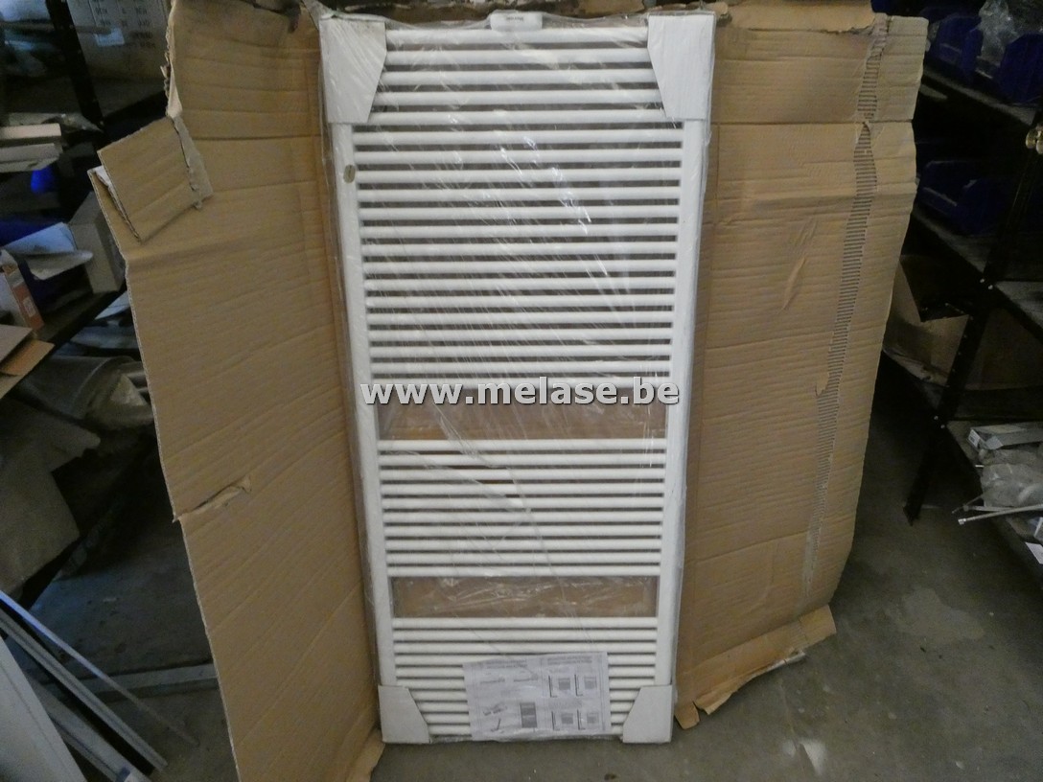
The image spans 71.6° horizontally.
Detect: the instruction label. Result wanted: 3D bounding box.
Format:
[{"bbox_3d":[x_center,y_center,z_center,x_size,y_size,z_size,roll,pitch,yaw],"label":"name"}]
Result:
[{"bbox_3d":[0.035,0.640,1.506,0.297,0.207,0.008,-4,18,3],"label":"instruction label"}]

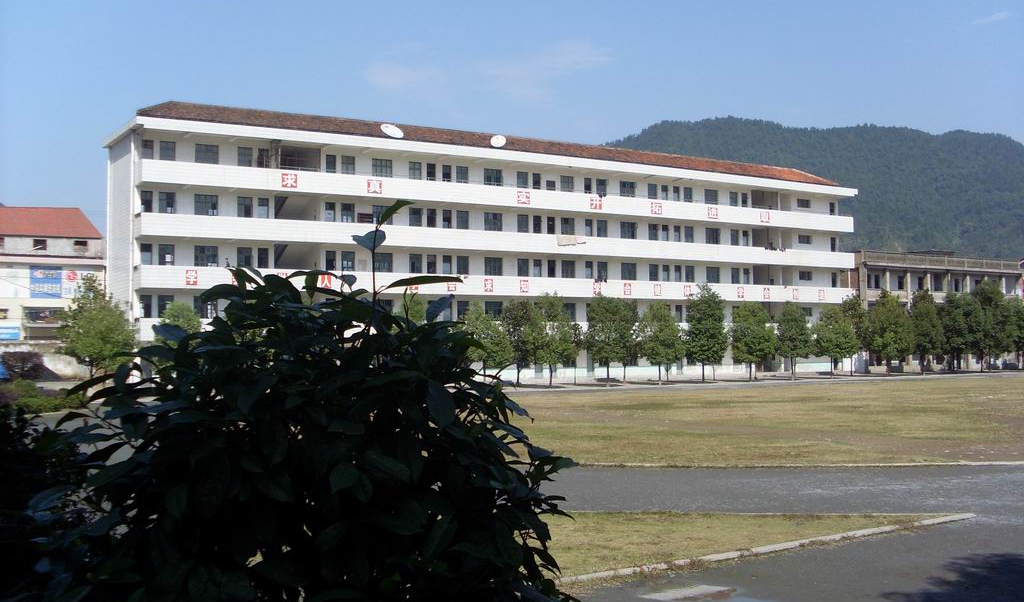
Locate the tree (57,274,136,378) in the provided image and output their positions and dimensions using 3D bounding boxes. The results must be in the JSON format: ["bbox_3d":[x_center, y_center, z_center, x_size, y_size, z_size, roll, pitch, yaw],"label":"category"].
[{"bbox_3d":[-26.240,1.820,71.000,4.900,7.110,4.900,-1,-3,0],"label":"tree"}]

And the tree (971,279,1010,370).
[{"bbox_3d":[42.480,2.160,100.000,3.700,8.140,3.700,-1,-3,0],"label":"tree"}]

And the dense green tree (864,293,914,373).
[{"bbox_3d":[30.900,2.600,92.000,4.100,6.920,4.100,-1,-3,0],"label":"dense green tree"}]

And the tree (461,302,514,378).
[{"bbox_3d":[-1.540,2.740,70.500,3.500,5.550,3.500,-1,-3,0],"label":"tree"}]

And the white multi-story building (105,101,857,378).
[{"bbox_3d":[1.880,-3.400,92.100,66.130,19.820,10.030,1,-3,-32],"label":"white multi-story building"}]

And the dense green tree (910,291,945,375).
[{"bbox_3d":[34.760,2.610,94.500,3.300,7.150,3.300,-1,-3,0],"label":"dense green tree"}]

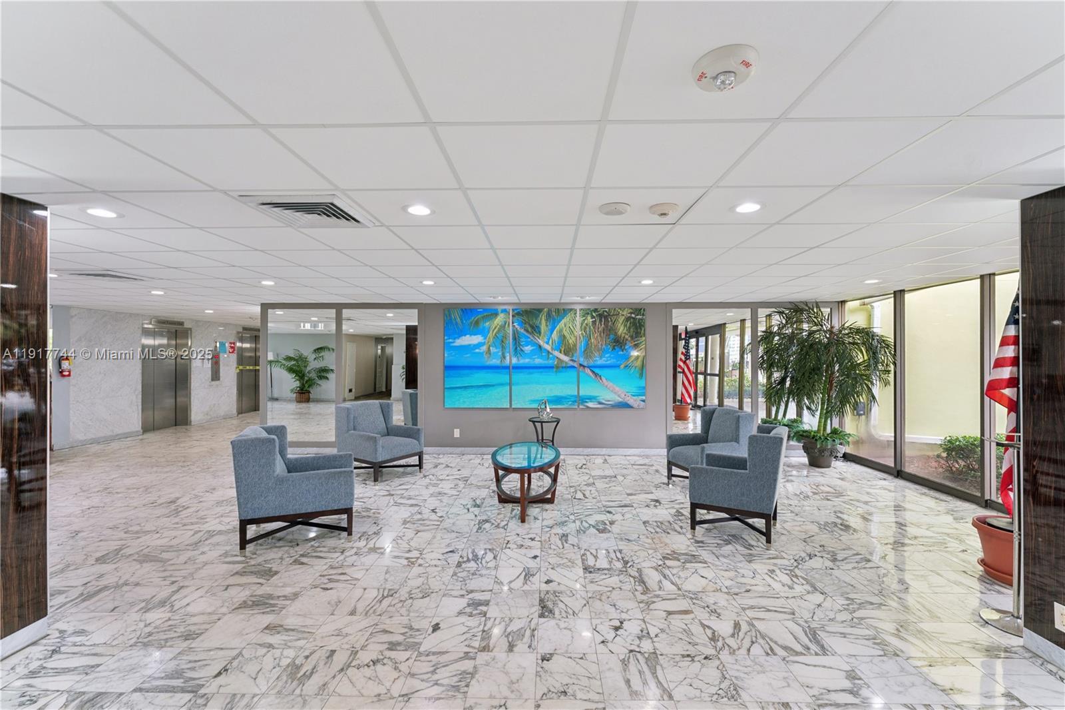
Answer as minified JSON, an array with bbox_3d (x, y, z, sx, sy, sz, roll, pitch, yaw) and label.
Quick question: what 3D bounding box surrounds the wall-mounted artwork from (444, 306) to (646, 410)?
[{"bbox_3d":[0.195,0.056,6.460,3.150,1.560,0.040,0,0,0],"label":"wall-mounted artwork"}]

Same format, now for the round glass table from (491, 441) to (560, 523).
[{"bbox_3d":[-0.065,1.302,4.359,0.710,0.505,1.120,0,0,1],"label":"round glass table"}]

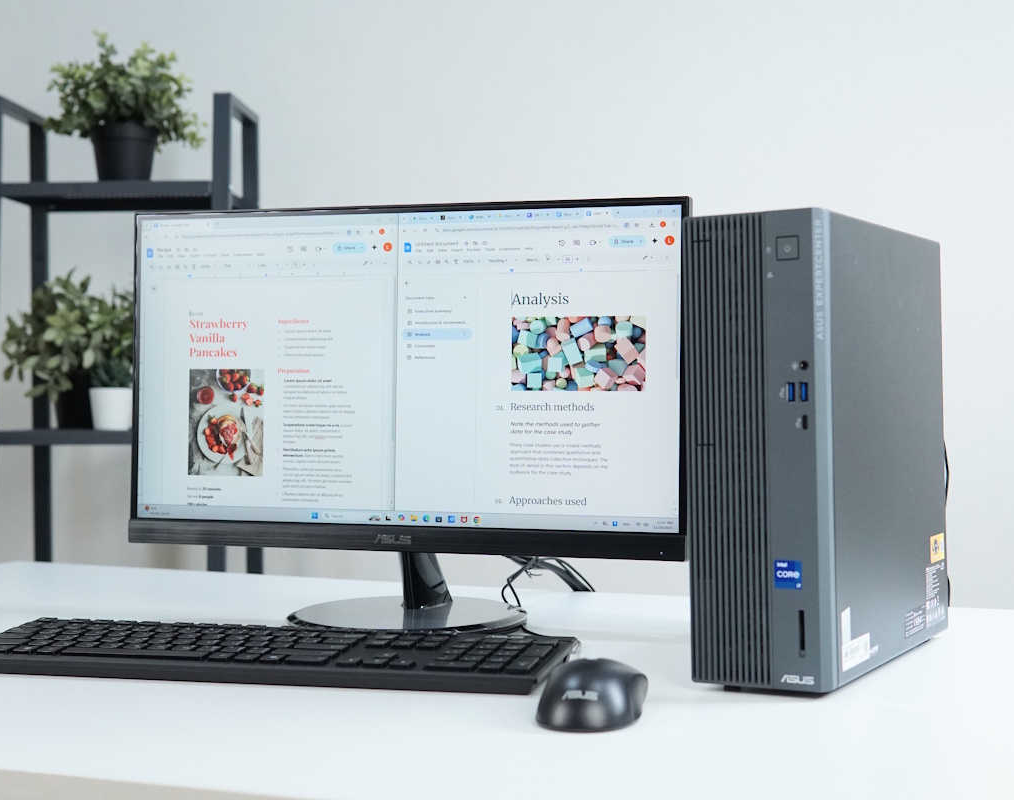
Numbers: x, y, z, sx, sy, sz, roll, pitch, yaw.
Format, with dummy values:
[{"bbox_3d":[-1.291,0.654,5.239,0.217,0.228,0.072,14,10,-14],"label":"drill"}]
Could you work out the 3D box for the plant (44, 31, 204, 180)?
[{"bbox_3d":[-0.571,-0.431,2.235,0.240,0.240,0.225,-1,0,0],"label":"plant"}]

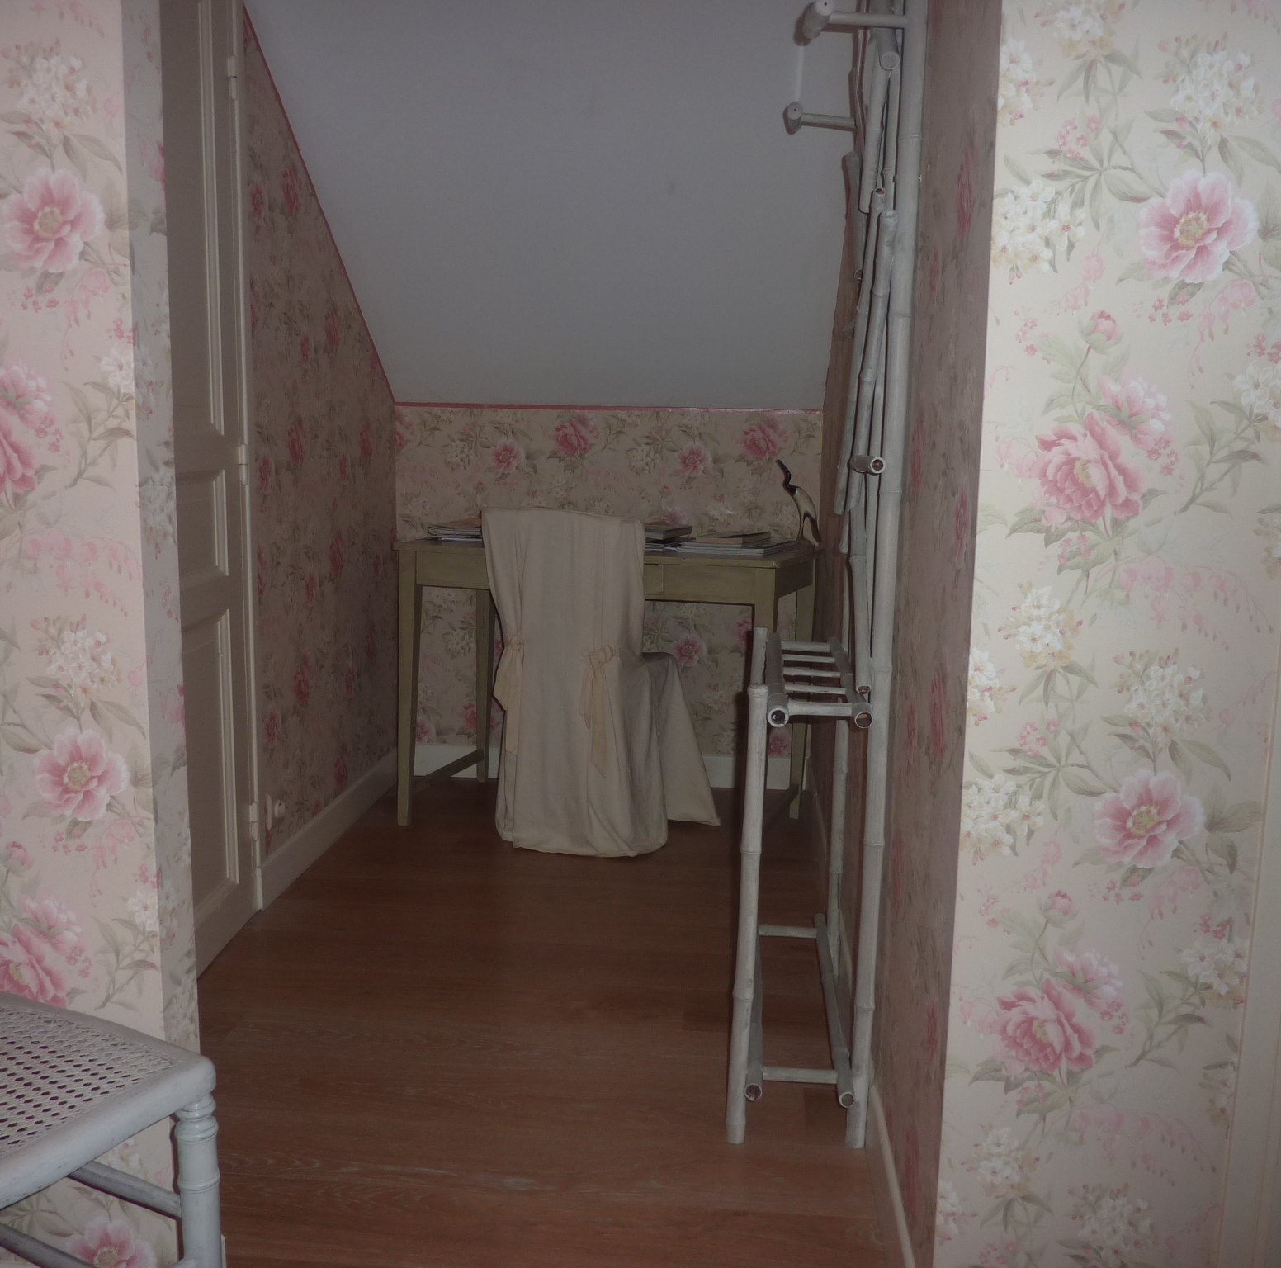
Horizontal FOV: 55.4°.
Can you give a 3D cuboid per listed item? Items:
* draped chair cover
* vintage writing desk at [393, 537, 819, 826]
[{"bbox_3d":[-0.073,0.102,3.102,0.457,0.831,0.486,5,9,25],"label":"draped chair cover"},{"bbox_3d":[-0.079,0.136,3.212,0.994,0.732,0.500,4,9,19],"label":"vintage writing desk"}]

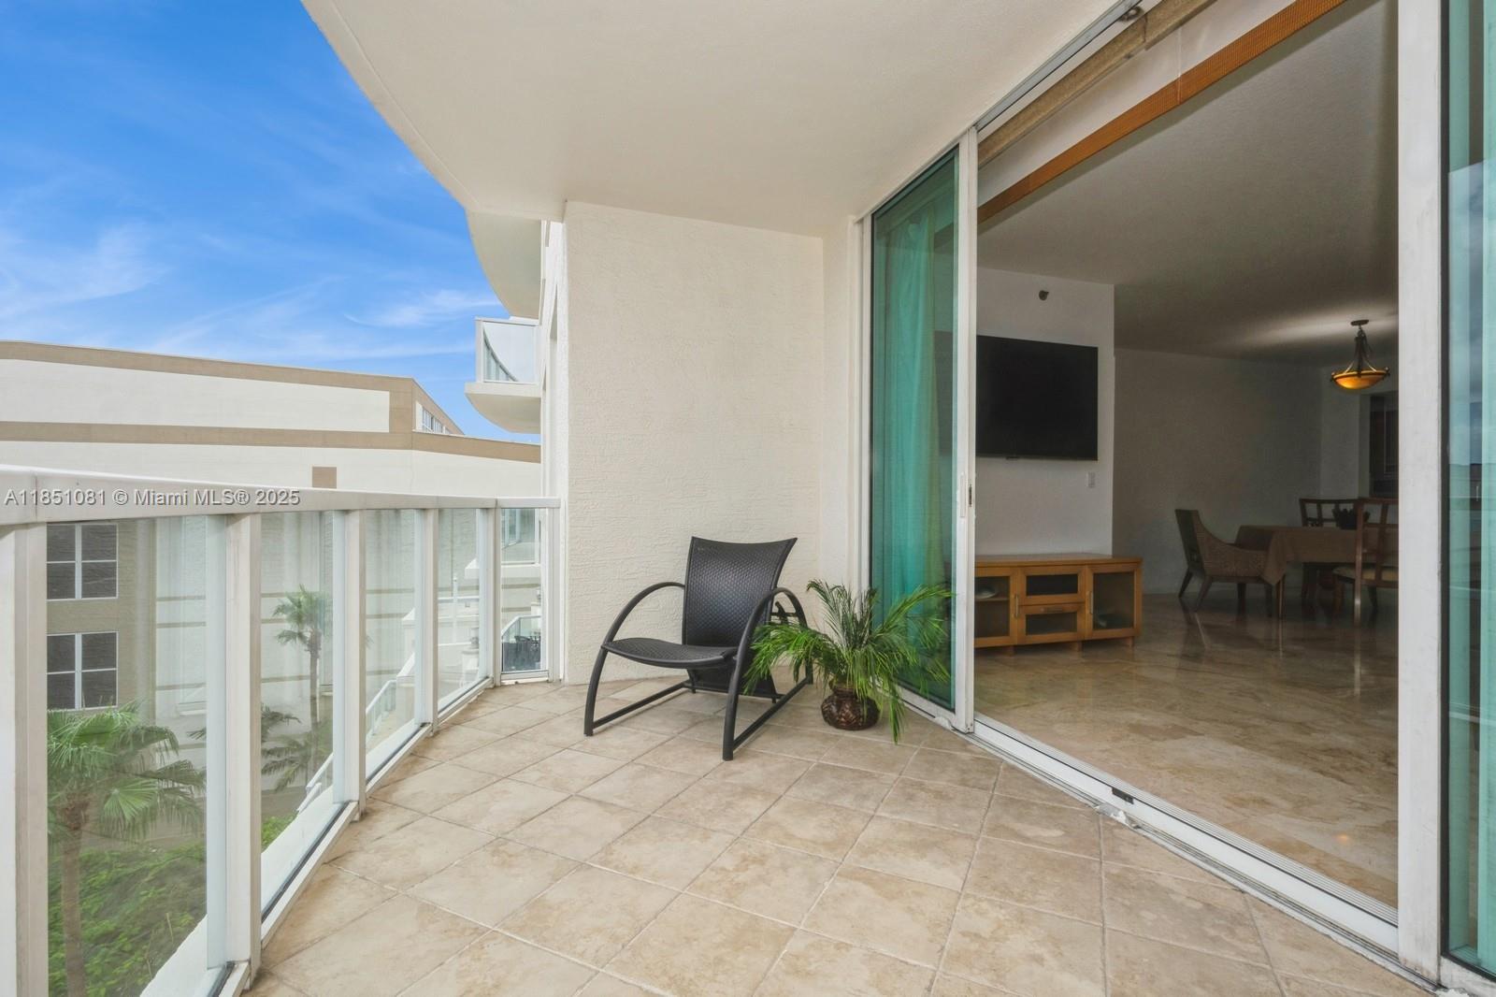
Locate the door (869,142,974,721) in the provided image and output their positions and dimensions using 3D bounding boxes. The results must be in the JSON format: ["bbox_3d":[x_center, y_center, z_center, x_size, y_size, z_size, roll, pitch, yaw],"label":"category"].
[{"bbox_3d":[0.839,-0.274,3.197,0.060,2.620,0.920,0,0,-19],"label":"door"}]

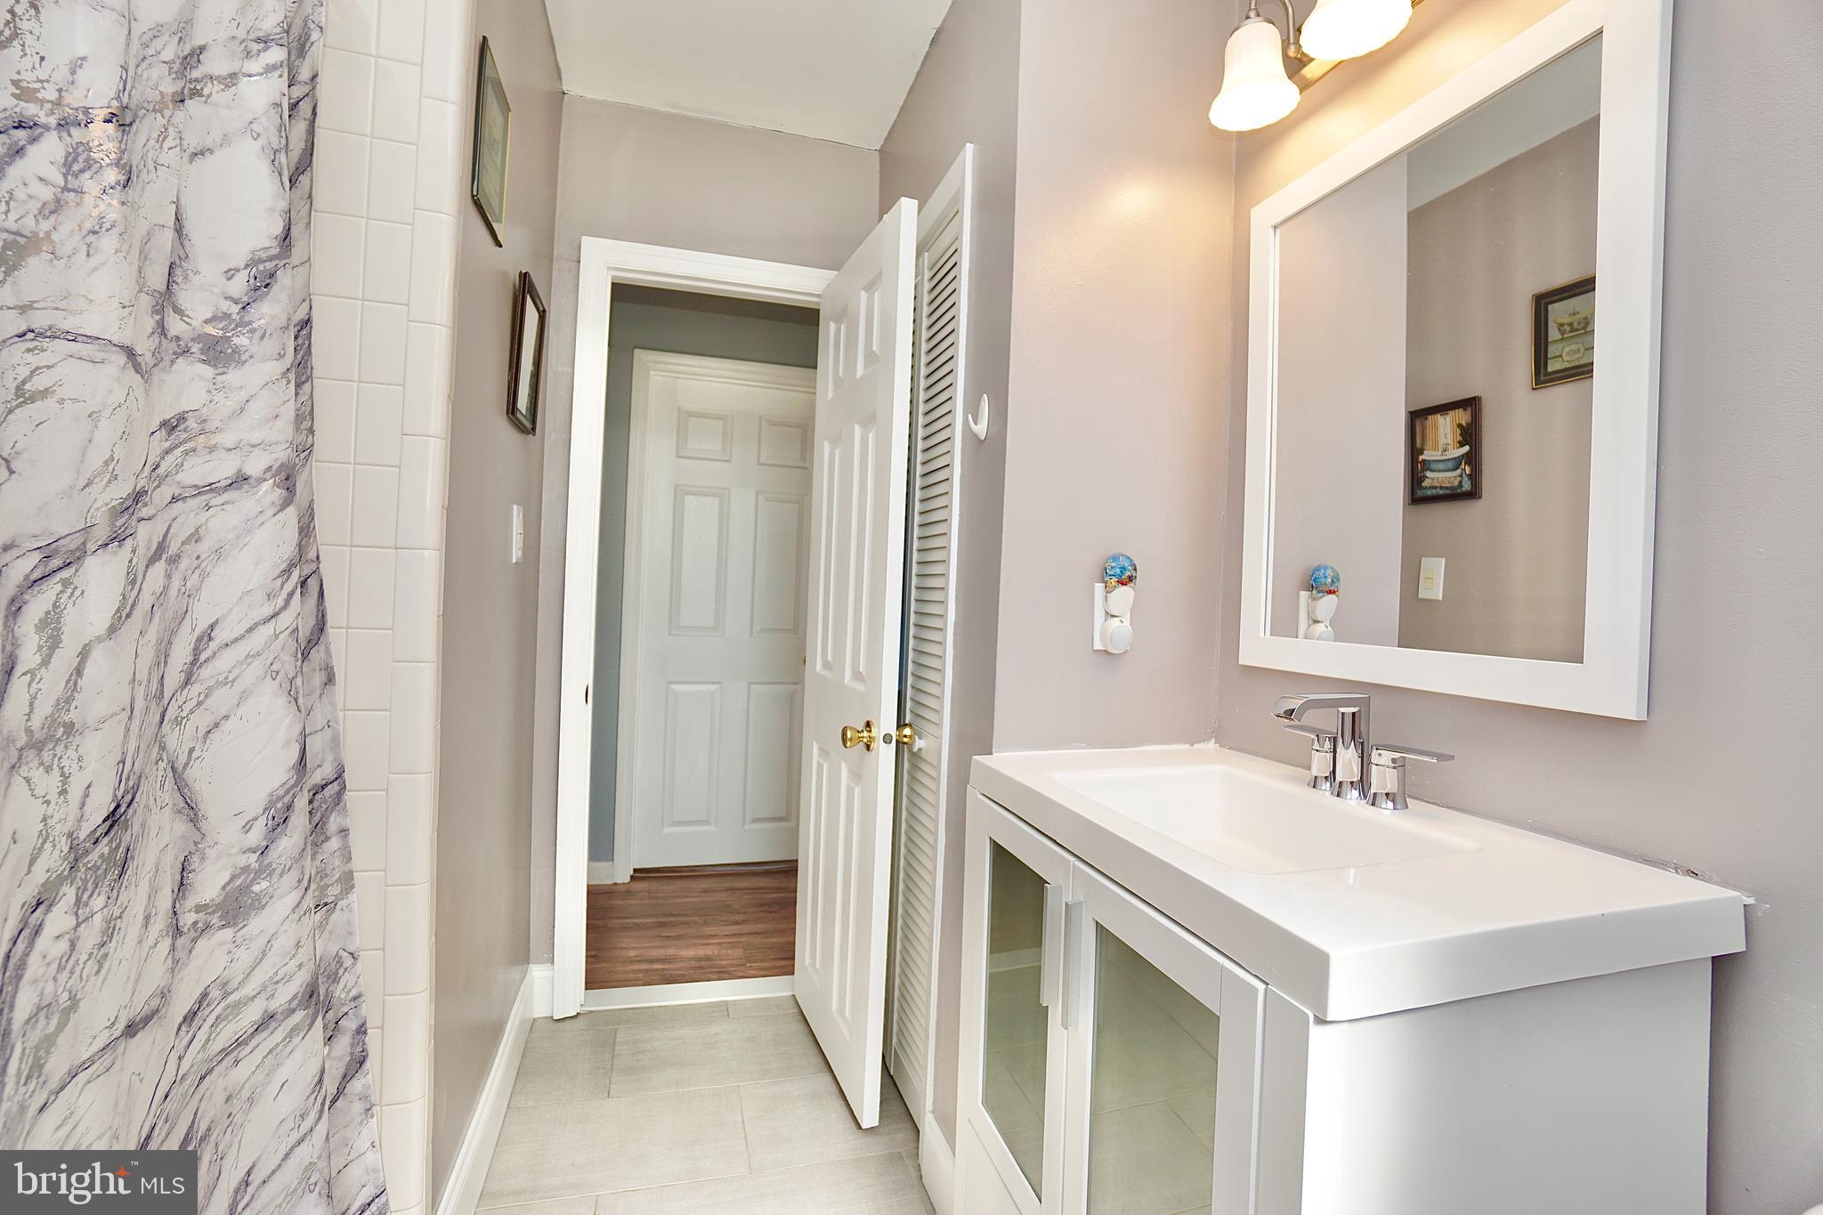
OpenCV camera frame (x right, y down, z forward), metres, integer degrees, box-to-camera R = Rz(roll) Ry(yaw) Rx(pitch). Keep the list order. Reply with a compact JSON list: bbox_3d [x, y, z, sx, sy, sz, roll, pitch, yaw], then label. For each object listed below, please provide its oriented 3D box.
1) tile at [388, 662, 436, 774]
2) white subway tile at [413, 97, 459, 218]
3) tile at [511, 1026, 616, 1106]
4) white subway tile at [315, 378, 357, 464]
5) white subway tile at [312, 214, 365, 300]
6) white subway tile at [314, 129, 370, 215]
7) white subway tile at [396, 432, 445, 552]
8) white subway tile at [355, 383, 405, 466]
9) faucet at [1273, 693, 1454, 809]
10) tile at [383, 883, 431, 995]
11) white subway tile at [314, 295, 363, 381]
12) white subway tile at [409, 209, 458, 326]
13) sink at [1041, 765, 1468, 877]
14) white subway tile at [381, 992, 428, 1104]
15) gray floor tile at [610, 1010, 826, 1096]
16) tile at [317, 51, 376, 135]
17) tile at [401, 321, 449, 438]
[{"bbox_3d":[-0.686,0.151,1.048,0.051,0.152,0.009,2,0,-17],"label":"tile"},{"bbox_3d":[-0.649,-0.620,1.048,0.051,0.152,0.009,2,0,-17],"label":"white subway tile"},{"bbox_3d":[-0.855,1.138,1.883,0.220,0.010,0.303,2,0,-17],"label":"tile"},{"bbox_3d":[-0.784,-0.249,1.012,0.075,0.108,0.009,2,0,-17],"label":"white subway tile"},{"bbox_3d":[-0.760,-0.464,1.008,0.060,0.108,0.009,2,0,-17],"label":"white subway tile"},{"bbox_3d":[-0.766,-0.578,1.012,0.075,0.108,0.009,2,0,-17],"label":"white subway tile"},{"bbox_3d":[-0.688,-0.160,1.070,0.053,0.155,0.012,2,0,-16],"label":"white subway tile"},{"bbox_3d":[-0.736,-0.252,1.054,0.051,0.111,0.009,2,0,-16],"label":"white subway tile"},{"bbox_3d":[0.615,0.204,1.123,0.157,0.153,0.300,2,0,-16],"label":"faucet"},{"bbox_3d":[-0.708,0.465,1.070,0.052,0.151,0.012,2,0,-16],"label":"tile"},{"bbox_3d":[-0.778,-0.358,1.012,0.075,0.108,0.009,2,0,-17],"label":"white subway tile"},{"bbox_3d":[-0.658,-0.467,1.048,0.051,0.152,0.009,2,0,-17],"label":"white subway tile"},{"bbox_3d":[0.447,0.335,1.051,0.340,0.120,0.465,2,0,-16],"label":"sink"},{"bbox_3d":[-0.711,0.617,1.070,0.052,0.150,0.012,2,0,-16],"label":"white subway tile"},{"bbox_3d":[-0.444,1.133,1.945,0.600,0.010,0.300,2,0,-16],"label":"gray floor tile"},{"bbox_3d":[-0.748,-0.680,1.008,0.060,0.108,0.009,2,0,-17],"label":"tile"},{"bbox_3d":[-0.662,-0.309,1.041,0.052,0.152,0.009,2,0,-17],"label":"tile"}]

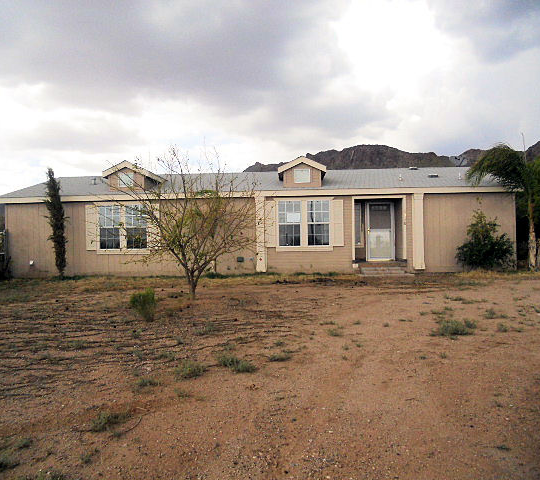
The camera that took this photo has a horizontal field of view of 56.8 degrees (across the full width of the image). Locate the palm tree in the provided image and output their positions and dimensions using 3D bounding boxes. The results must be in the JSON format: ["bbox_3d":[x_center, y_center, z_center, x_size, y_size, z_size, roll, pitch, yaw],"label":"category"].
[{"bbox_3d":[7.966,-1.136,17.135,2.409,4.400,2.288,-1,1,0],"label":"palm tree"}]

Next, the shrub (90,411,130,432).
[{"bbox_3d":[-1.273,1.436,3.984,0.319,0.148,0.271,-1,1,0],"label":"shrub"}]

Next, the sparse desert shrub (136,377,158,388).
[{"bbox_3d":[-1.240,1.435,5.051,0.223,0.105,0.200,-1,1,0],"label":"sparse desert shrub"}]

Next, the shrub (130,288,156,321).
[{"bbox_3d":[-2.256,1.145,8.899,0.464,0.559,0.417,-1,1,0],"label":"shrub"}]

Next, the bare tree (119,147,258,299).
[{"bbox_3d":[-1.904,-0.411,11.629,3.271,3.543,3.107,-1,1,0],"label":"bare tree"}]

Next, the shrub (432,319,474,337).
[{"bbox_3d":[2.659,1.254,7.230,0.609,0.233,0.517,-1,1,0],"label":"shrub"}]

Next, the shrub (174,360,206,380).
[{"bbox_3d":[-0.847,1.380,5.317,0.341,0.190,0.307,-1,1,0],"label":"shrub"}]

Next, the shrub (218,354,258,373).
[{"bbox_3d":[-0.375,1.372,5.594,0.448,0.176,0.359,-1,1,0],"label":"shrub"}]

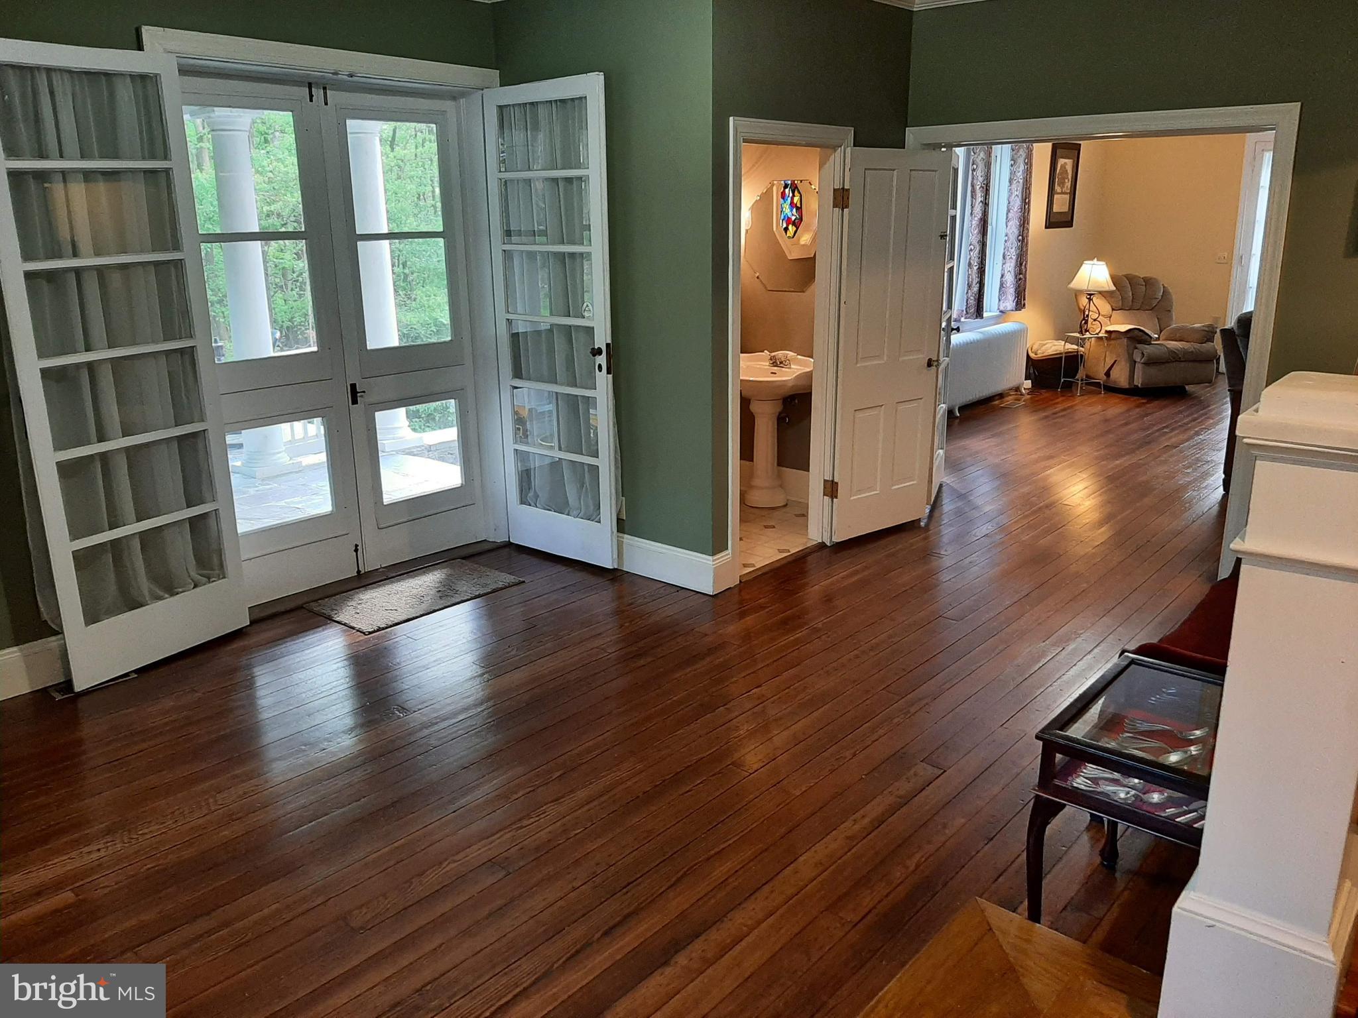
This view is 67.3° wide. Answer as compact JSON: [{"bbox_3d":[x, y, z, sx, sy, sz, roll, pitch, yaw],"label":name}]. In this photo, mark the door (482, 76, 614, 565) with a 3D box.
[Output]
[{"bbox_3d":[-0.618,-0.875,5.074,0.739,2.301,0.055,10,19,33],"label":"door"}]

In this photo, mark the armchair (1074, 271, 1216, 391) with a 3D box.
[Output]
[{"bbox_3d":[4.667,-1.710,10.087,0.930,1.070,0.930,-4,16,-12],"label":"armchair"}]

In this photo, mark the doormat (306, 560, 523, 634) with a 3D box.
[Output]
[{"bbox_3d":[-1.241,0.396,4.856,0.492,0.016,0.866,13,21,40],"label":"doormat"}]

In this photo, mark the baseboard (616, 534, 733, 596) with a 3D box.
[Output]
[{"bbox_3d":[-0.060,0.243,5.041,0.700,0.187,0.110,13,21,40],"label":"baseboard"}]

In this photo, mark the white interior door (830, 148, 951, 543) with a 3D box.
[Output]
[{"bbox_3d":[1.111,-0.856,5.465,0.725,2.015,0.050,-12,20,-35],"label":"white interior door"}]

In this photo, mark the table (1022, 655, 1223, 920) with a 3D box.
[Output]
[{"bbox_3d":[1.157,0.772,2.394,0.480,0.605,0.565,13,21,40],"label":"table"}]

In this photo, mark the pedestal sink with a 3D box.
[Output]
[{"bbox_3d":[0.462,-0.447,6.171,0.580,0.880,0.500,13,21,40],"label":"pedestal sink"}]

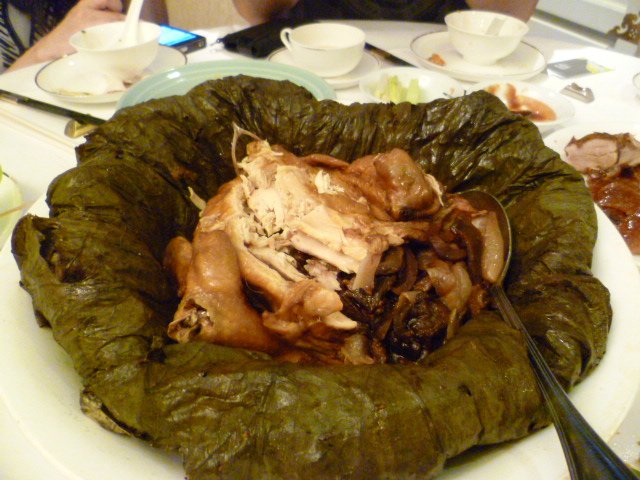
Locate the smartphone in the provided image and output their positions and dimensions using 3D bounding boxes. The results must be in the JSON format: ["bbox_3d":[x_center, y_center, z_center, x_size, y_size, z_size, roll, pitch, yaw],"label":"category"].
[{"bbox_3d":[-0.233,-0.297,0.768,0.115,0.013,0.062,24,45,25],"label":"smartphone"}]

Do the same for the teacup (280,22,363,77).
[{"bbox_3d":[0.003,-0.236,0.659,0.108,0.048,0.096,1,40,0],"label":"teacup"}]

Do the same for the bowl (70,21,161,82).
[{"bbox_3d":[-0.243,-0.226,0.639,0.105,0.051,0.105,1,40,-1],"label":"bowl"}]

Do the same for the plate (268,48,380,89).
[{"bbox_3d":[0.005,-0.223,0.675,0.146,0.020,0.146,1,40,-1],"label":"plate"}]

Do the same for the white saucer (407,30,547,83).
[{"bbox_3d":[0.216,-0.250,0.716,0.178,0.022,0.178,1,40,-1],"label":"white saucer"}]

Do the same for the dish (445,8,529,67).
[{"bbox_3d":[0.219,-0.266,0.698,0.109,0.051,0.109,1,40,0],"label":"dish"}]

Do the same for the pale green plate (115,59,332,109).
[{"bbox_3d":[-0.097,-0.137,0.559,0.229,0.031,0.229,1,40,-1],"label":"pale green plate"}]

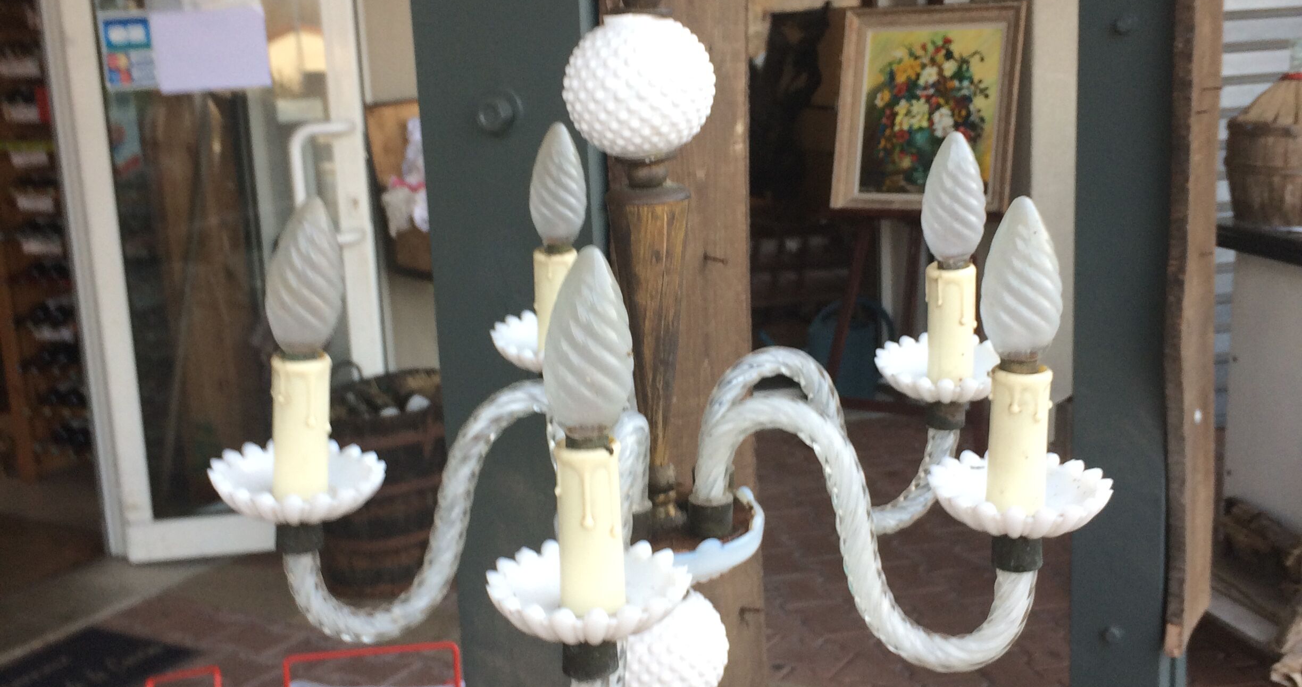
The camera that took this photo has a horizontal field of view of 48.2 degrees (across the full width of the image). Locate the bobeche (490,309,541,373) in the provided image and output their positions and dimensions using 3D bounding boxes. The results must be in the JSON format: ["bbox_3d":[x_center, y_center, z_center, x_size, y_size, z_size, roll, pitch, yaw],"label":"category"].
[{"bbox_3d":[-0.059,0.001,0.915,0.081,0.026,0.081,-2,12,0],"label":"bobeche"}]

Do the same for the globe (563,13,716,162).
[{"bbox_3d":[-0.006,-0.126,0.711,0.074,0.071,0.074,-2,12,0],"label":"globe"}]

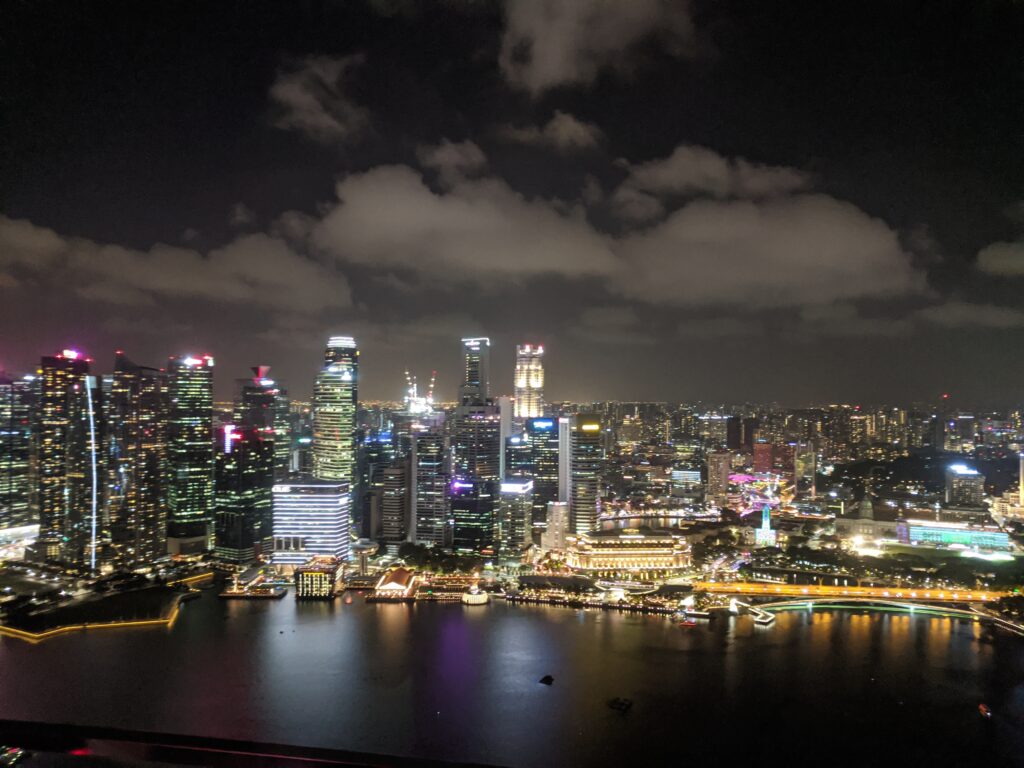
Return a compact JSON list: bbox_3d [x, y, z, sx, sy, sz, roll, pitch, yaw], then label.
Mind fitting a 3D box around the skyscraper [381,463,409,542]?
[{"bbox_3d":[-142.730,153.220,935.630,24.000,110.000,28.000,0,-1,14],"label":"skyscraper"}]

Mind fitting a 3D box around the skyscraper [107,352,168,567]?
[{"bbox_3d":[-422.840,87.160,870.700,58.000,240.000,34.000,0,-1,-22],"label":"skyscraper"}]

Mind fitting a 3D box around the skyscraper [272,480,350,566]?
[{"bbox_3d":[-220.290,158.830,849.530,71.000,96.000,48.000,0,-1,2],"label":"skyscraper"}]

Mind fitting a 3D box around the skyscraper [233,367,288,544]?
[{"bbox_3d":[-381.570,94.250,1164.740,55.000,245.000,54.000,0,-1,20],"label":"skyscraper"}]

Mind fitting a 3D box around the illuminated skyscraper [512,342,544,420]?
[{"bbox_3d":[25.010,77.630,1141.000,43.000,280.000,43.000,0,-1,0],"label":"illuminated skyscraper"}]

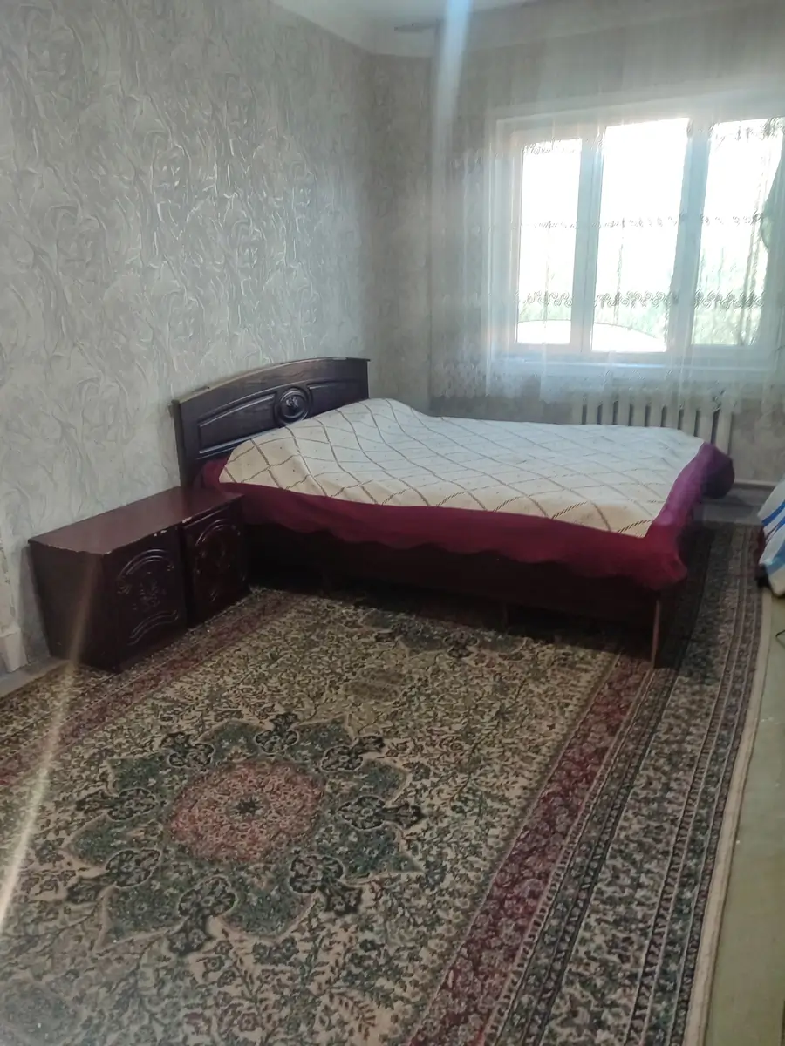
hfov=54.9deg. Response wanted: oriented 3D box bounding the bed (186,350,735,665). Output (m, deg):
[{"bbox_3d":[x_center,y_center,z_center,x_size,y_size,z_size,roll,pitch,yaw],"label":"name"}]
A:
[{"bbox_3d":[0.384,-0.292,3.695,2.104,0.908,1.778,8,20,24],"label":"bed"}]

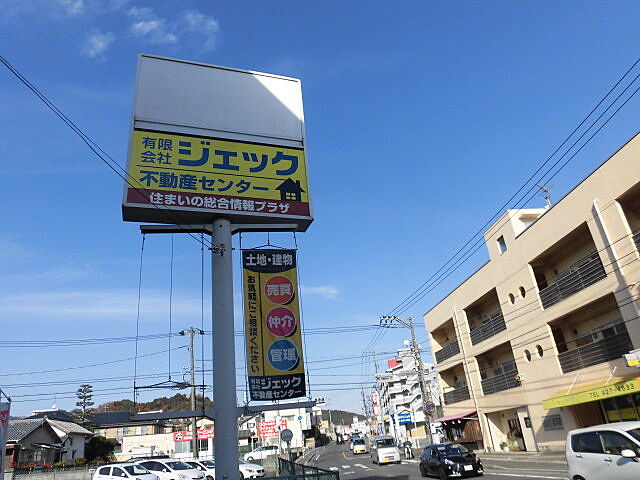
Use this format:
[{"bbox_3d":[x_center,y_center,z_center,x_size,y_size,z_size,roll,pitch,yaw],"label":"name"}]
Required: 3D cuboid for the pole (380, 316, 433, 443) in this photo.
[{"bbox_3d":[6.494,10.671,32.657,2.600,10.050,0.700,-3,-25,-7],"label":"pole"}]

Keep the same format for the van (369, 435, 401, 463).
[{"bbox_3d":[4.514,14.732,31.274,1.490,1.870,3.450,-4,-25,-5],"label":"van"}]

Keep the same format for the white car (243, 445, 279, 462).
[{"bbox_3d":[-7.186,26.224,54.500,4.300,1.500,1.700,2,-26,-18],"label":"white car"}]

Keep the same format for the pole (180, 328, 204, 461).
[{"bbox_3d":[-8.487,10.715,29.712,1.700,10.100,1.000,-3,-25,-7],"label":"pole"}]

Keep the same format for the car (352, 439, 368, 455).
[{"bbox_3d":[4.592,23.889,51.321,1.480,1.630,3.450,-5,-25,-3],"label":"car"}]

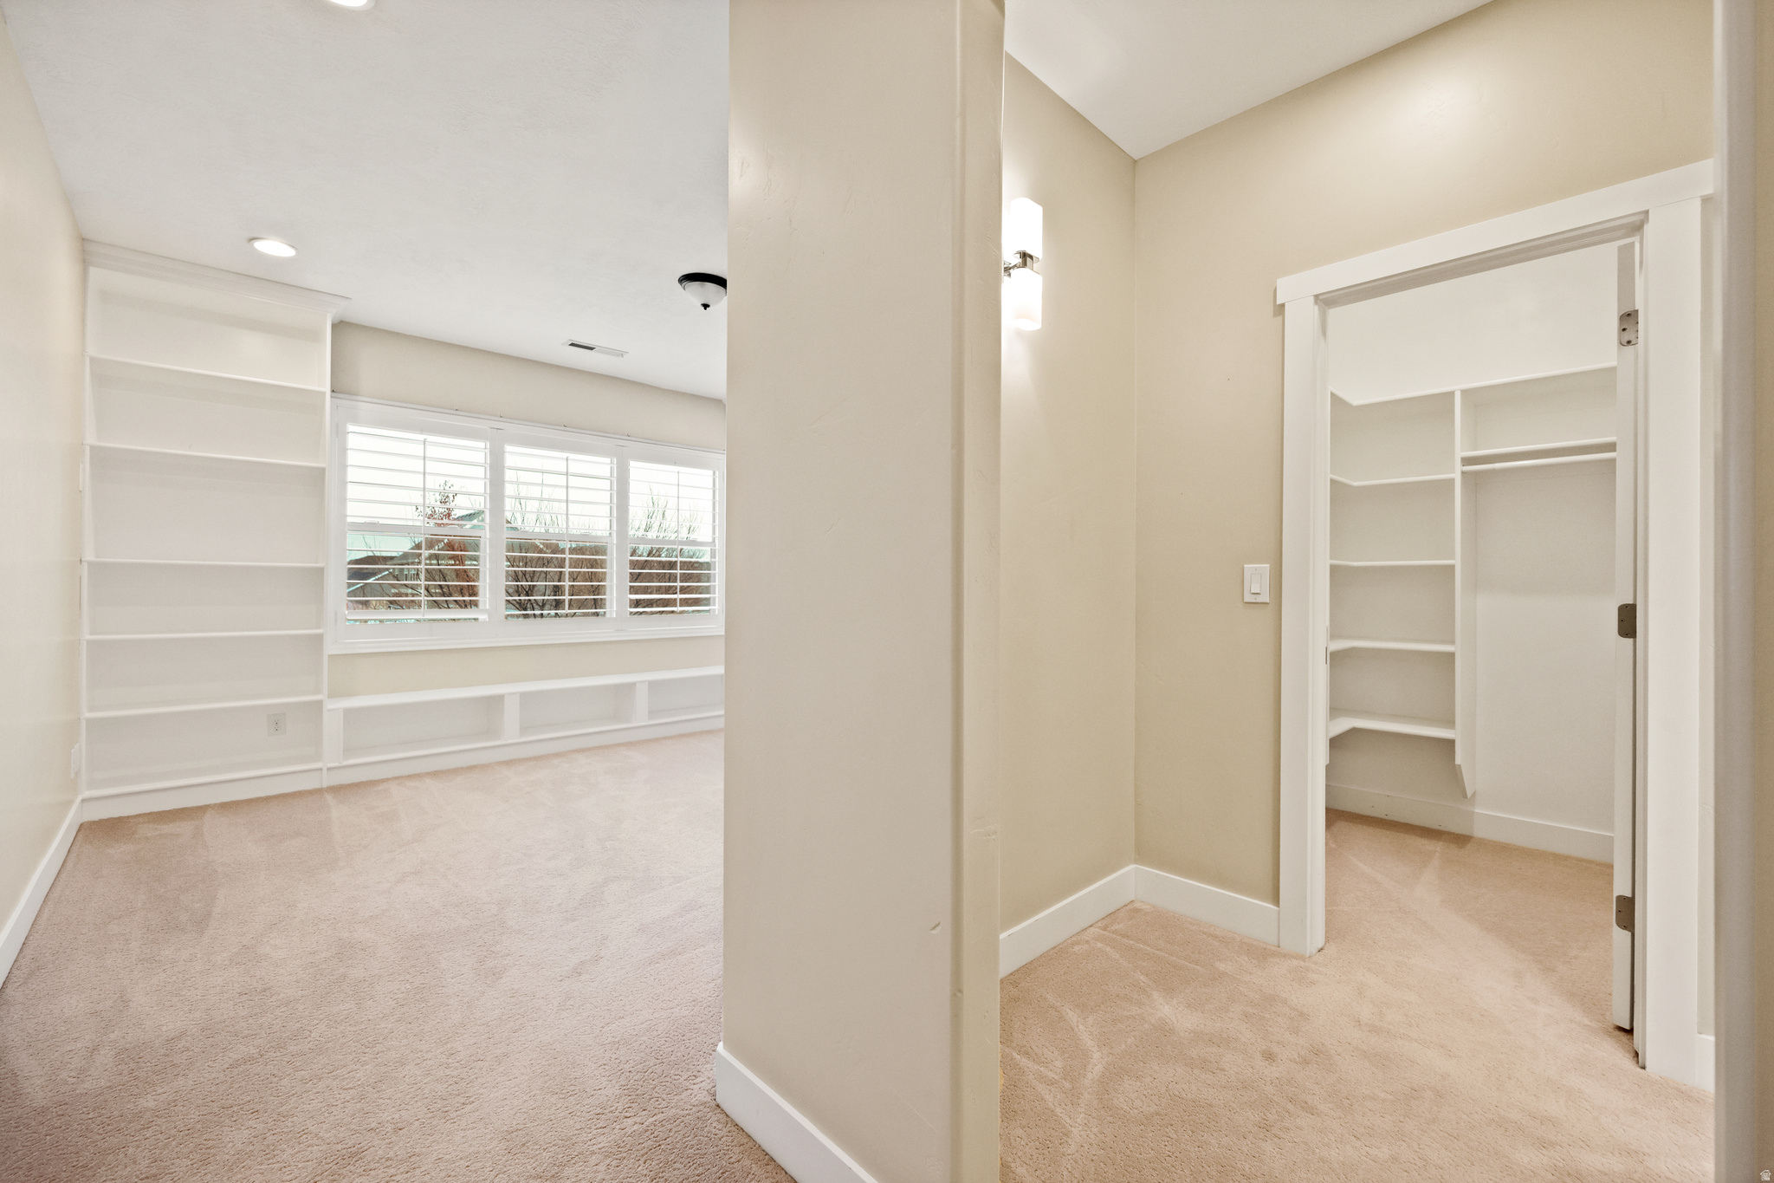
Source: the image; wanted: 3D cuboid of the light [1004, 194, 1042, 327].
[{"bbox_3d":[0.372,-0.897,1.959,0.100,0.360,0.120,0,0,-42],"label":"light"}]

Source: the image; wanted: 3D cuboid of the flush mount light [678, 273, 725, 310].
[{"bbox_3d":[-0.963,-1.558,3.663,0.280,0.138,0.280,0,0,0],"label":"flush mount light"}]

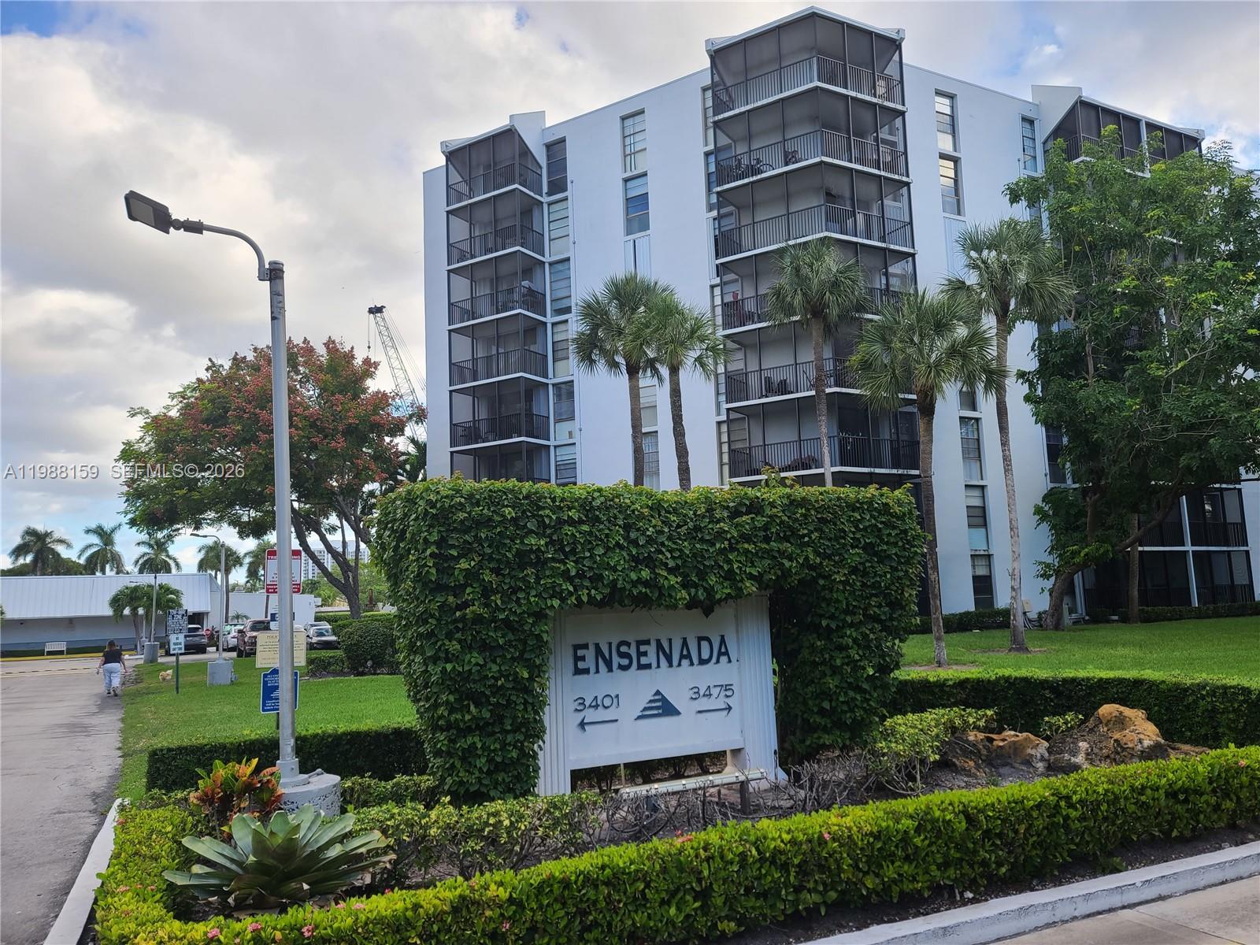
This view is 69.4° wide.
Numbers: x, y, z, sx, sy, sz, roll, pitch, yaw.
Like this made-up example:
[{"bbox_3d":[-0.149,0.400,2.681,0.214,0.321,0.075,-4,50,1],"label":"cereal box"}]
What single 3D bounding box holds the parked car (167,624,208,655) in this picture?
[{"bbox_3d":[-26.531,9.943,54.602,1.870,1.670,4.600,1,-8,-21],"label":"parked car"}]

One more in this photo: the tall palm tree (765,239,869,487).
[{"bbox_3d":[6.006,-1.057,27.804,3.150,12.674,3.150,-4,-8,12],"label":"tall palm tree"}]

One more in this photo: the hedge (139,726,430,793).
[{"bbox_3d":[-3.173,2.737,8.839,2.616,0.410,0.560,1,-8,-22],"label":"hedge"}]

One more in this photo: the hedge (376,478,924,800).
[{"bbox_3d":[0.245,1.478,8.966,5.200,2.740,0.850,0,-7,-18],"label":"hedge"}]

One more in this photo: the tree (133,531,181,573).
[{"bbox_3d":[-48.135,11.371,92.572,4.700,10.631,4.700,2,-8,-27],"label":"tree"}]

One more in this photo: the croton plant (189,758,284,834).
[{"bbox_3d":[-2.852,2.376,6.600,0.660,0.559,0.620,-2,-7,0],"label":"croton plant"}]

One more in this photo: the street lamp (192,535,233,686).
[{"bbox_3d":[-13.274,4.297,28.986,1.300,4.860,0.750,2,-8,-28],"label":"street lamp"}]

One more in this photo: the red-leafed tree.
[{"bbox_3d":[-14.634,0.908,37.016,12.000,12.754,11.000,-2,-7,0],"label":"red-leafed tree"}]

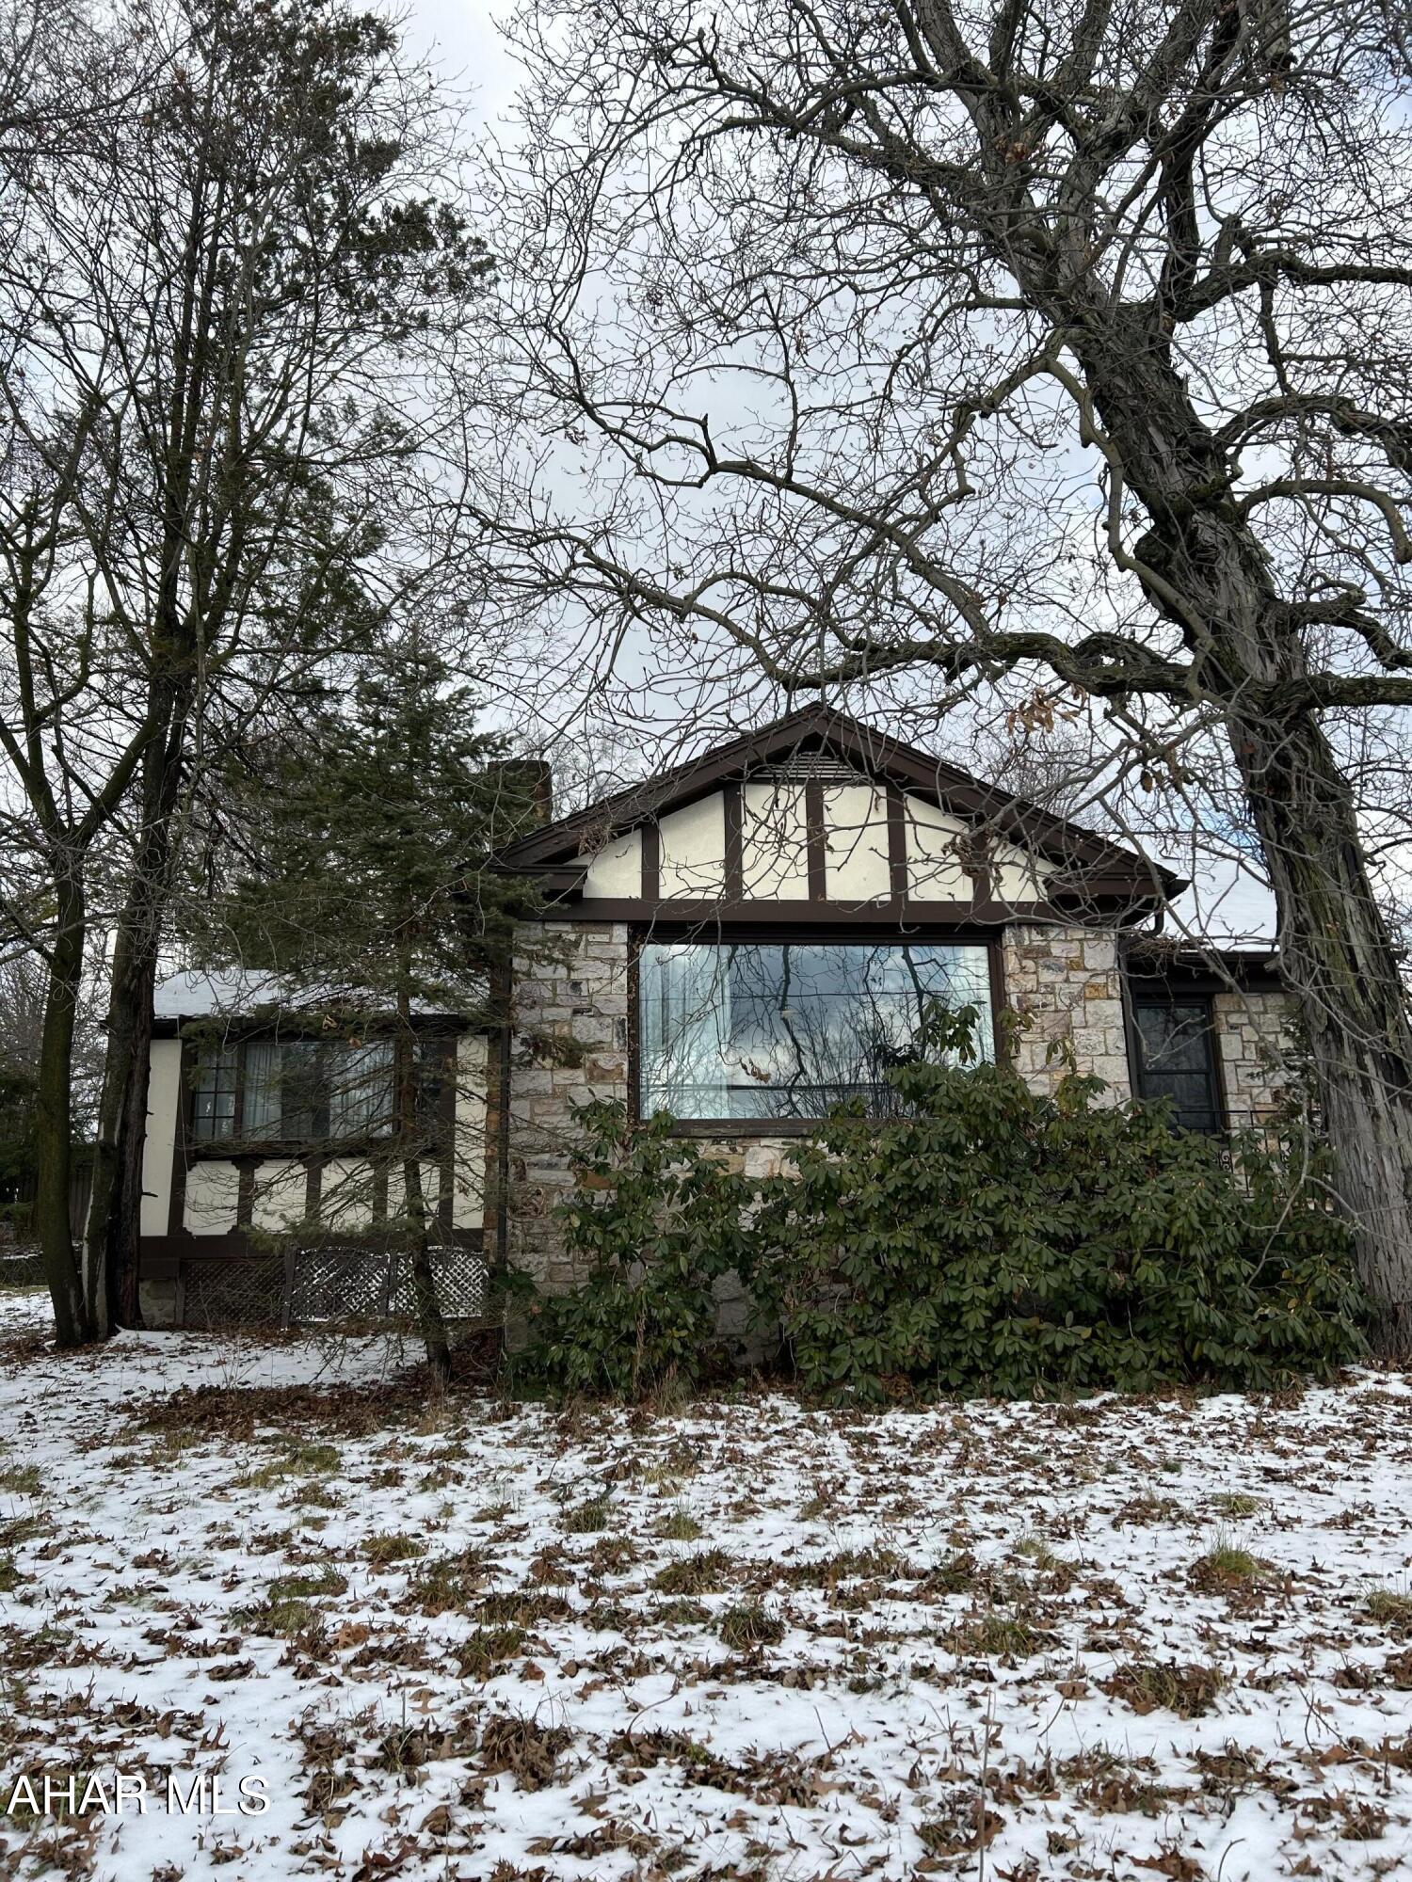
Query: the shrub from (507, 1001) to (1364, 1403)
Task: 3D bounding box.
[{"bbox_3d":[1.739,1.983,10.821,6.353,2.906,2.069,0,-14,-6],"label":"shrub"}]

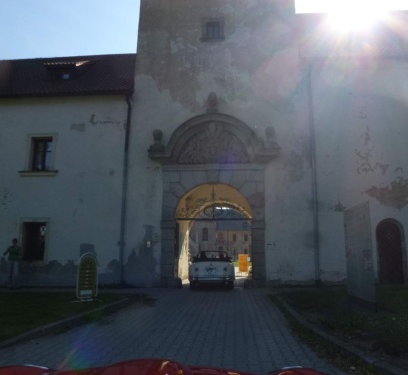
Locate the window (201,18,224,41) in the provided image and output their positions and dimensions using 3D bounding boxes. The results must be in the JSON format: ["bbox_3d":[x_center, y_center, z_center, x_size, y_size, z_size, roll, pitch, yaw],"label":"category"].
[{"bbox_3d":[0.357,-6.446,14.275,0.983,0.997,0.300,0,-10,5],"label":"window"}]

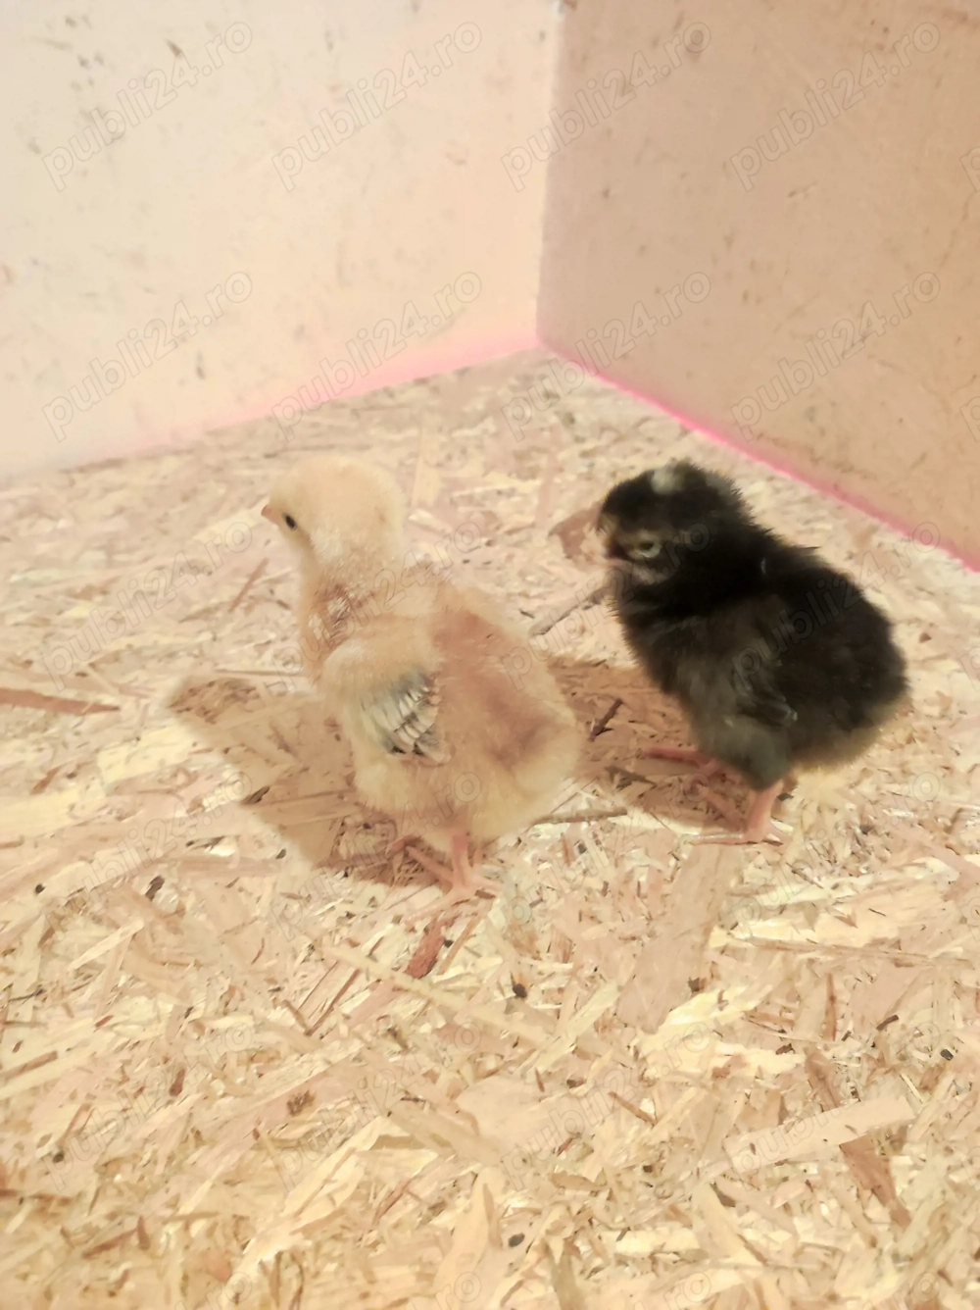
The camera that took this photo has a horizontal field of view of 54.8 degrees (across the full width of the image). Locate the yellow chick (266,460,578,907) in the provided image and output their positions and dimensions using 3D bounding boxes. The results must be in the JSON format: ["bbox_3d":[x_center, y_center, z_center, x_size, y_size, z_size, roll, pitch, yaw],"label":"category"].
[{"bbox_3d":[-0.018,0.005,0.242,0.092,0.102,0.058,30,46,29],"label":"yellow chick"}]

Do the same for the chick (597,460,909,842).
[{"bbox_3d":[0.065,0.000,0.251,0.091,0.102,0.057,10,40,9],"label":"chick"}]

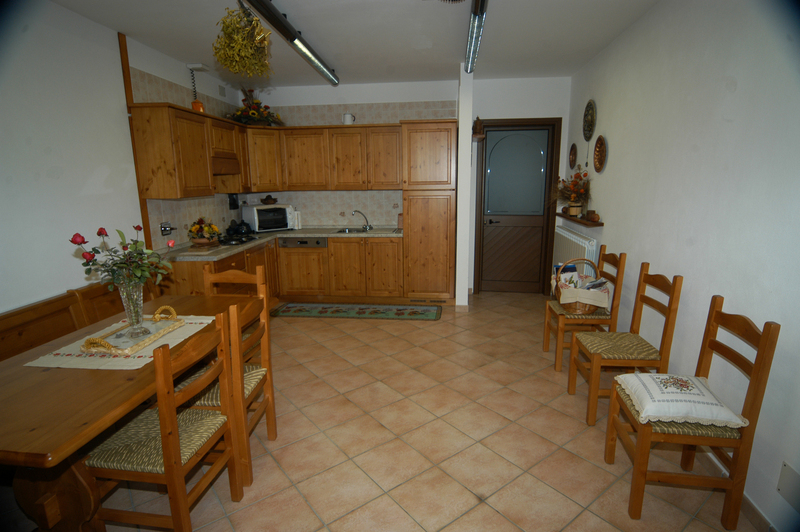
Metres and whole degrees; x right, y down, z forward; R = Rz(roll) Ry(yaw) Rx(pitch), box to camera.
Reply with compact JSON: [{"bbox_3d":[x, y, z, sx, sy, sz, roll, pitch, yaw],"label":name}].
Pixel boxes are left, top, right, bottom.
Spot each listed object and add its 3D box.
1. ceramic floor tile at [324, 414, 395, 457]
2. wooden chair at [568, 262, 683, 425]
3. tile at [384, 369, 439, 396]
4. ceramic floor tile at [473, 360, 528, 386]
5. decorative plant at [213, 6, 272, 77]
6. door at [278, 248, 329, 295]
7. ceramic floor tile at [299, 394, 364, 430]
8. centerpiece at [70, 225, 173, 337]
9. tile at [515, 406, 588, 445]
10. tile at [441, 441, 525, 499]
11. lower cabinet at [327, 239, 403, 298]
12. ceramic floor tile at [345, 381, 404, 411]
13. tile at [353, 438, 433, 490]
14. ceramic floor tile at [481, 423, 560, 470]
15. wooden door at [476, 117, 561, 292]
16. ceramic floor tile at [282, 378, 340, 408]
[{"bbox_3d":[-0.242,1.003,2.378,0.326,0.010,0.326,-9,13,-37],"label":"ceramic floor tile"},{"bbox_3d":[1.321,0.460,2.398,0.430,0.870,0.410,1,11,6],"label":"wooden chair"},{"bbox_3d":[0.074,0.885,3.027,0.326,0.010,0.326,-9,13,-37],"label":"tile"},{"bbox_3d":[0.764,0.801,2.996,0.303,0.010,0.303,-9,14,-37],"label":"ceramic floor tile"},{"bbox_3d":[-0.917,-1.309,2.320,0.335,0.380,0.320,-1,11,0],"label":"decorative plant"},{"bbox_3d":[-1.175,0.067,4.859,0.611,0.580,0.022,1,11,7],"label":"door"},{"bbox_3d":[-0.443,0.960,2.633,0.326,0.010,0.326,-9,13,-37],"label":"ceramic floor tile"},{"bbox_3d":[-1.140,0.060,1.636,0.370,0.450,0.340,1,11,6],"label":"centerpiece"},{"bbox_3d":[0.934,0.976,2.461,0.326,0.010,0.326,-9,13,-37],"label":"tile"},{"bbox_3d":[0.396,1.003,1.976,0.303,0.010,0.303,-9,14,-37],"label":"tile"},{"bbox_3d":[-0.381,-0.037,5.009,0.901,0.710,0.570,1,11,7],"label":"lower cabinet"},{"bbox_3d":[-0.184,0.922,2.830,0.326,0.010,0.326,-9,13,-37],"label":"ceramic floor tile"},{"bbox_3d":[-0.033,0.991,2.004,0.300,0.010,0.300,-9,13,-37],"label":"tile"},{"bbox_3d":[0.643,0.965,2.155,0.303,0.010,0.303,-9,14,-37],"label":"ceramic floor tile"},{"bbox_3d":[1.462,-0.693,5.027,0.950,2.170,0.100,1,11,6],"label":"wooden door"},{"bbox_3d":[-0.643,0.917,2.888,0.326,0.010,0.326,-9,13,-37],"label":"ceramic floor tile"}]

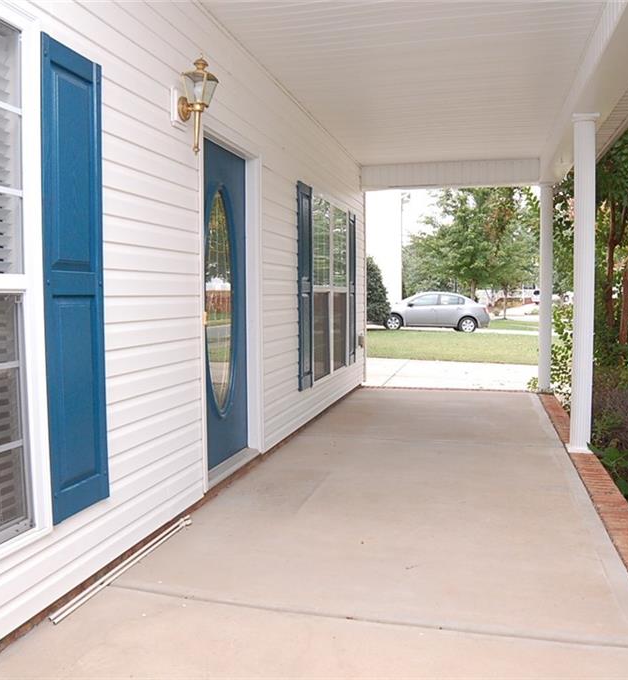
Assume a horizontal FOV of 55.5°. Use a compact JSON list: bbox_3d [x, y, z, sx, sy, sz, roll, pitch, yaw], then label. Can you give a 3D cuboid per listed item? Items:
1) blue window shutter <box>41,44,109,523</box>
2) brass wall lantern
[{"bbox_3d":[-0.906,-0.213,2.273,0.035,1.800,0.325,1,4,16],"label":"blue window shutter"},{"bbox_3d":[-0.584,-1.194,3.027,0.180,0.490,0.155,1,4,16],"label":"brass wall lantern"}]

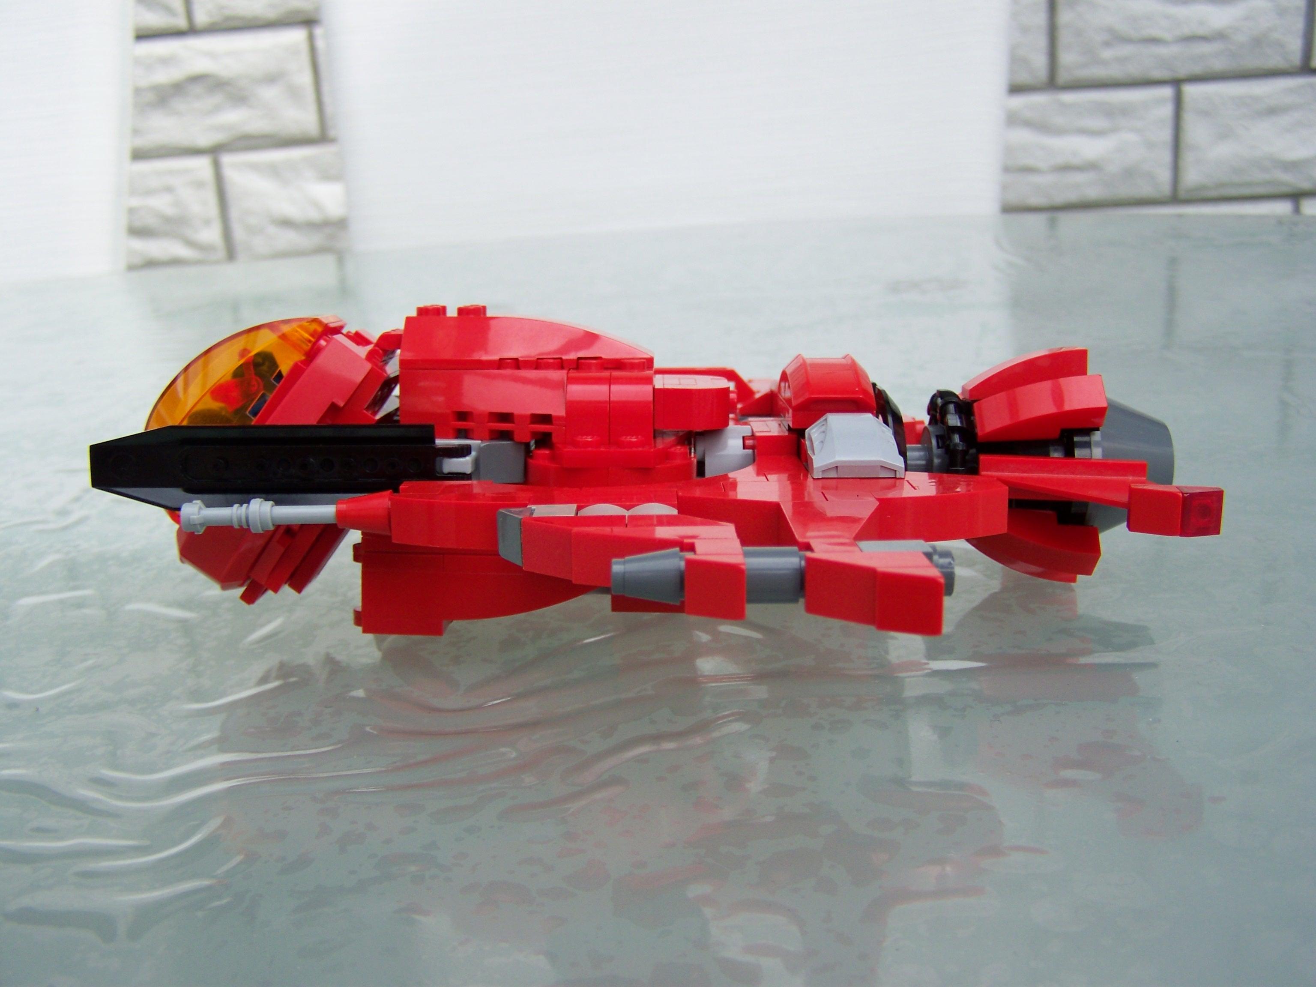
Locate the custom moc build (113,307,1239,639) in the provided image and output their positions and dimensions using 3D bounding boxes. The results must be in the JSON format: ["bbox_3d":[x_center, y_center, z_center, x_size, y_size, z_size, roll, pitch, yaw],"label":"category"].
[{"bbox_3d":[0.001,-0.004,0.285,0.212,0.066,0.198,-1,11,0],"label":"custom moc build"}]

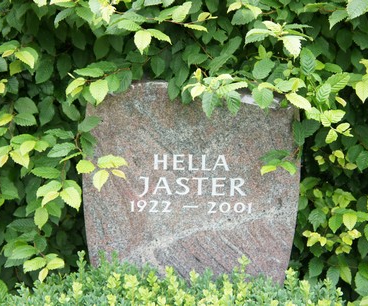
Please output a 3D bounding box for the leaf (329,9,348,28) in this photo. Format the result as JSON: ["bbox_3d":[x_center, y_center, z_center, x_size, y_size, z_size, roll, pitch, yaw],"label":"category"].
[{"bbox_3d":[0.353,-0.303,1.660,0.033,0.058,0.018,40,-12,17],"label":"leaf"}]

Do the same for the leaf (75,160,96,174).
[{"bbox_3d":[-0.221,0.033,1.650,0.044,0.034,0.016,3,-20,1],"label":"leaf"}]

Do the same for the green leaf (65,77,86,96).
[{"bbox_3d":[-0.273,-0.166,1.830,0.067,0.017,0.035,-40,46,-11],"label":"green leaf"}]

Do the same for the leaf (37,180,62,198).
[{"bbox_3d":[-0.346,0.098,1.870,0.073,0.016,0.038,-32,50,-9],"label":"leaf"}]

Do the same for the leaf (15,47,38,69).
[{"bbox_3d":[-0.433,-0.262,2.000,0.072,0.024,0.045,40,58,17],"label":"leaf"}]

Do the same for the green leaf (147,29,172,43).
[{"bbox_3d":[-0.061,-0.290,1.810,0.074,0.018,0.037,28,35,6],"label":"green leaf"}]

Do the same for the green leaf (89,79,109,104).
[{"bbox_3d":[-0.226,-0.162,1.920,0.050,0.074,0.018,14,-17,5],"label":"green leaf"}]

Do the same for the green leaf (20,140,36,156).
[{"bbox_3d":[-0.360,-0.010,1.690,0.049,0.016,0.029,-39,74,-20],"label":"green leaf"}]

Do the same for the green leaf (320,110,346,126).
[{"bbox_3d":[0.403,-0.093,1.960,0.070,0.044,0.022,2,-31,11],"label":"green leaf"}]

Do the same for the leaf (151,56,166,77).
[{"bbox_3d":[-0.062,-0.209,1.770,0.036,0.049,0.014,0,-10,0],"label":"leaf"}]

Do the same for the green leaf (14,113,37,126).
[{"bbox_3d":[-0.372,-0.079,1.710,0.052,0.038,0.017,5,-25,-3],"label":"green leaf"}]

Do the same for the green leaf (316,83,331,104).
[{"bbox_3d":[0.374,-0.159,1.950,0.037,0.062,0.015,21,-12,25],"label":"green leaf"}]

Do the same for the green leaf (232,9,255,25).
[{"bbox_3d":[0.136,-0.311,1.660,0.053,0.040,0.018,-12,-24,-6],"label":"green leaf"}]

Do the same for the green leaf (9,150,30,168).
[{"bbox_3d":[-0.382,0.015,1.700,0.040,0.018,0.060,-40,74,-20],"label":"green leaf"}]

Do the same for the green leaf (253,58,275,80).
[{"bbox_3d":[0.204,-0.209,1.830,0.045,0.062,0.014,35,-12,14],"label":"green leaf"}]

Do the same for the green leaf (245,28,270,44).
[{"bbox_3d":[0.192,-0.304,1.900,0.075,0.022,0.040,-26,50,-17],"label":"green leaf"}]

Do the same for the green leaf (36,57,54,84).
[{"bbox_3d":[-0.335,-0.200,1.760,0.039,0.069,0.015,15,-10,3],"label":"green leaf"}]

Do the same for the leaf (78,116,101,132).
[{"bbox_3d":[-0.241,-0.073,1.870,0.062,0.038,0.014,-30,-30,6],"label":"leaf"}]

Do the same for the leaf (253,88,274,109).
[{"bbox_3d":[0.202,-0.138,1.846,0.053,0.048,0.028,0,14,0],"label":"leaf"}]

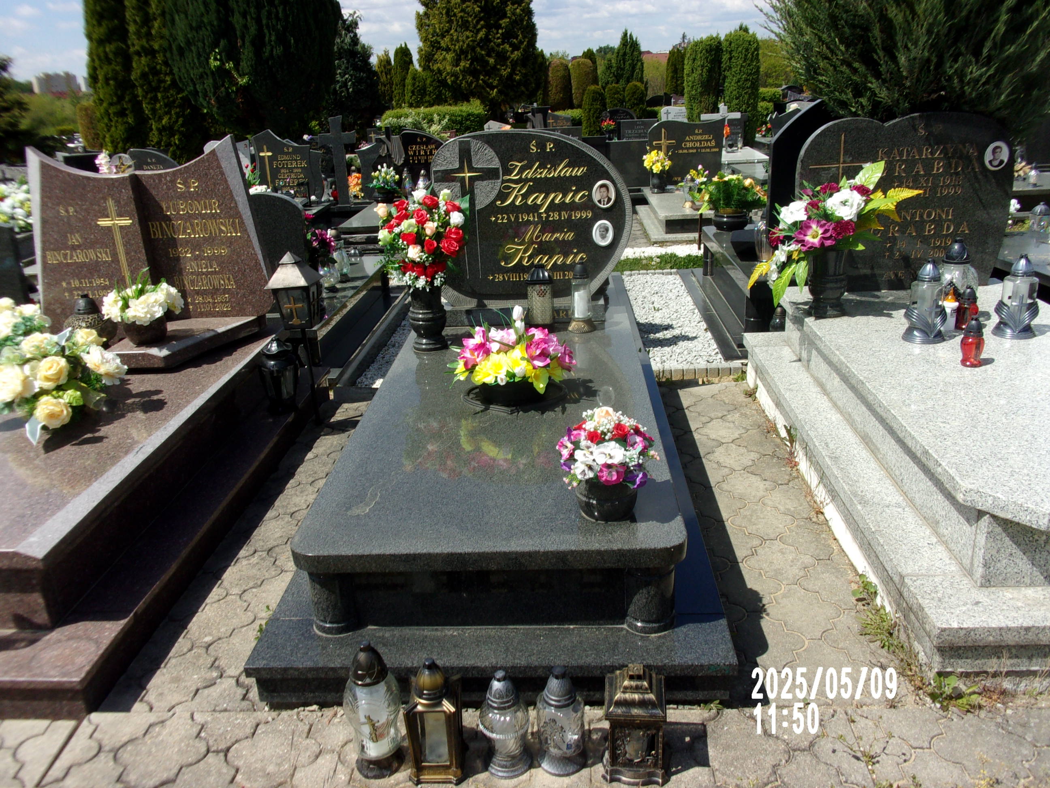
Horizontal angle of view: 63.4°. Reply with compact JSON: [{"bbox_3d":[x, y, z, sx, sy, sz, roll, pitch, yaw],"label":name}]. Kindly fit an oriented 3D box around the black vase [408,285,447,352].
[{"bbox_3d":[-0.367,-0.294,3.243,0.138,0.241,0.138,-1,21,3],"label":"black vase"}]

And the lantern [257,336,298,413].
[{"bbox_3d":[-1.030,-0.084,3.536,0.165,0.312,0.165,-1,20,3],"label":"lantern"}]

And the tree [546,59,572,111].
[{"bbox_3d":[1.022,-9.149,25.500,0.739,1.716,0.739,-1,21,3],"label":"tree"}]

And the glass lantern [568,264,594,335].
[{"bbox_3d":[0.243,-0.422,3.686,0.115,0.294,0.115,-1,20,3],"label":"glass lantern"}]

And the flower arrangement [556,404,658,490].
[{"bbox_3d":[0.204,0.131,2.093,0.248,0.200,0.240,-1,20,3],"label":"flower arrangement"}]

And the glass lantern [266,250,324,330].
[{"bbox_3d":[-0.949,-0.423,3.512,0.185,0.335,0.185,0,21,7],"label":"glass lantern"}]

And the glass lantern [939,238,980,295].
[{"bbox_3d":[1.651,-0.434,3.224,0.127,0.319,0.127,-1,21,3],"label":"glass lantern"}]

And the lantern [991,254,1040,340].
[{"bbox_3d":[1.769,-0.353,3.039,0.138,0.291,0.130,6,23,22],"label":"lantern"}]

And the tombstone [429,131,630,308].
[{"bbox_3d":[0.034,-0.691,3.362,0.774,0.676,0.090,-1,21,3],"label":"tombstone"}]

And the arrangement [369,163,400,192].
[{"bbox_3d":[-1.540,-2.362,9.301,0.340,0.288,0.272,-1,20,3],"label":"arrangement"}]

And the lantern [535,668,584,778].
[{"bbox_3d":[0.073,0.689,1.828,0.106,0.237,0.106,-1,21,3],"label":"lantern"}]

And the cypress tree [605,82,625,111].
[{"bbox_3d":[1.837,-5.764,17.301,0.406,1.085,0.406,-1,21,3],"label":"cypress tree"}]

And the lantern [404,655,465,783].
[{"bbox_3d":[-0.191,0.669,1.798,0.120,0.285,0.120,-1,20,3],"label":"lantern"}]

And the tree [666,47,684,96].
[{"bbox_3d":[4.393,-9.063,24.671,0.620,1.861,0.620,-1,21,3],"label":"tree"}]

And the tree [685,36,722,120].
[{"bbox_3d":[2.905,-4.825,13.684,0.609,1.789,0.609,-1,21,3],"label":"tree"}]

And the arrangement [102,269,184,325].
[{"bbox_3d":[-1.603,-0.399,3.560,0.330,0.235,0.300,-1,21,3],"label":"arrangement"}]

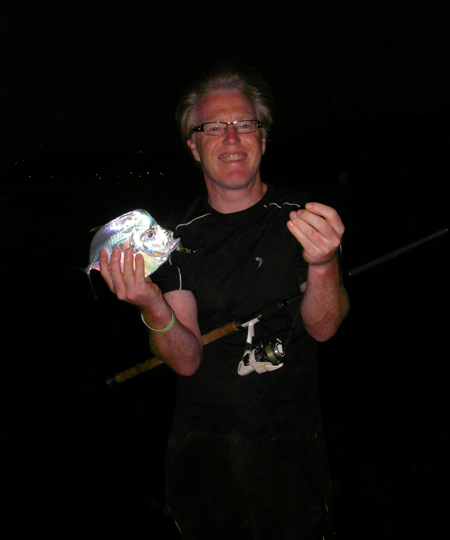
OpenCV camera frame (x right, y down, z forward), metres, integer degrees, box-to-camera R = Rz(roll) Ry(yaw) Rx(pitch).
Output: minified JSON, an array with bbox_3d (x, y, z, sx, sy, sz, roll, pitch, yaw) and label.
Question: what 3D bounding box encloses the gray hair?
[{"bbox_3d":[0.002,-0.366,1.480,0.210,0.200,0.205,-4,3,-7],"label":"gray hair"}]

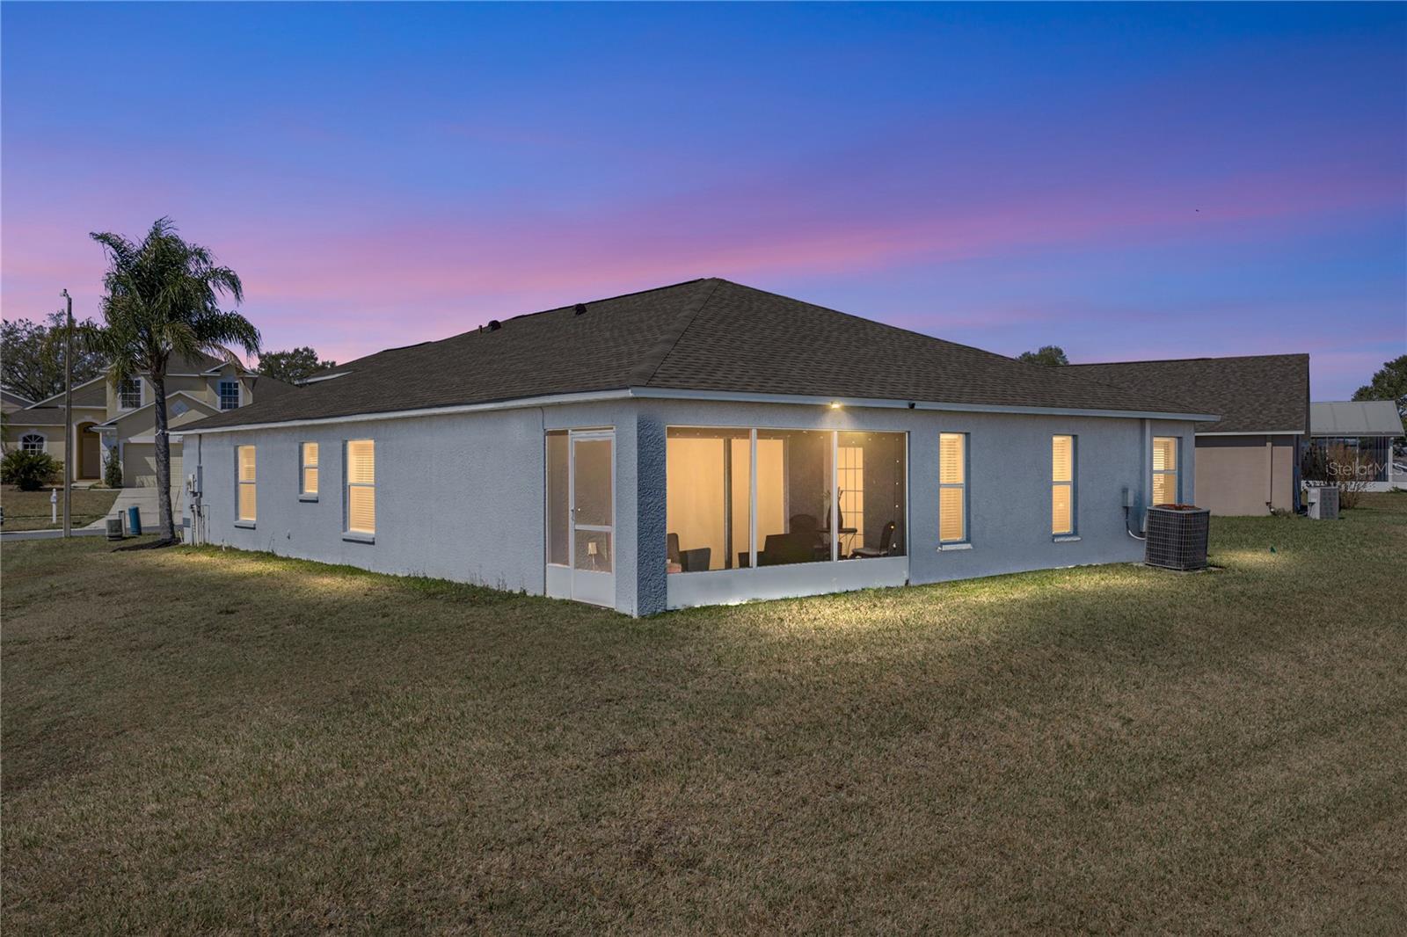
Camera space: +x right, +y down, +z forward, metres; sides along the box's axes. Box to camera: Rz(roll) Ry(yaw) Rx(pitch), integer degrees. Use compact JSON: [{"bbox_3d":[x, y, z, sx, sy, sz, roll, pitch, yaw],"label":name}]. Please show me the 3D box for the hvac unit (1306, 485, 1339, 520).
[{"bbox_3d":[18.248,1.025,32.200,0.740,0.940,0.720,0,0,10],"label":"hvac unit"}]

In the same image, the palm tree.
[{"bbox_3d":[-14.089,-2.344,29.000,4.650,8.550,4.650,0,0,0],"label":"palm tree"}]

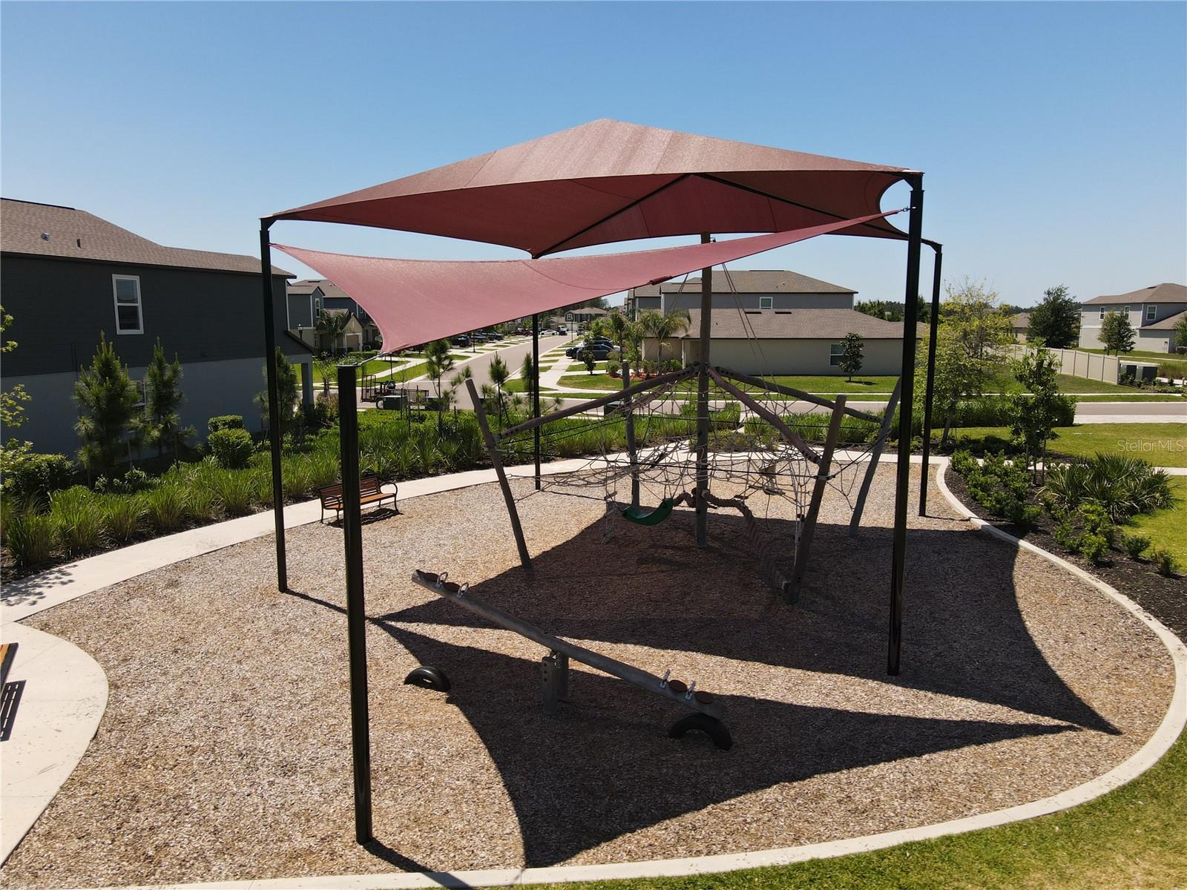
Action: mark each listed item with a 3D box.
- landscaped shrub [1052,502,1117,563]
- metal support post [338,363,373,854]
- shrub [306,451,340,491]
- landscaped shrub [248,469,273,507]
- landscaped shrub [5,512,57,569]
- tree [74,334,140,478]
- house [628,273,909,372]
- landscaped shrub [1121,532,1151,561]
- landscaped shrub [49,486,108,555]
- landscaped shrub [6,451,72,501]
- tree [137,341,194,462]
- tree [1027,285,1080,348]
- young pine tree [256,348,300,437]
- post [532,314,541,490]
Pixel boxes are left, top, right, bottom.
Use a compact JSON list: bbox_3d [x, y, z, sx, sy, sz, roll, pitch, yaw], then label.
[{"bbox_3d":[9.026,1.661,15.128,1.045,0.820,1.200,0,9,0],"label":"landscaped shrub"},{"bbox_3d":[-1.794,1.266,6.175,0.127,3.708,0.127,0,8,0],"label":"metal support post"},{"bbox_3d":[-6.891,0.675,21.142,0.928,0.941,0.928,0,9,0],"label":"shrub"},{"bbox_3d":[-7.676,1.015,19.236,0.740,0.848,0.740,0,9,0],"label":"landscaped shrub"},{"bbox_3d":[-9.335,1.542,13.585,0.703,0.863,0.703,-6,10,-35],"label":"landscaped shrub"},{"bbox_3d":[-12.500,-0.871,21.119,1.550,4.003,1.550,0,9,0],"label":"tree"},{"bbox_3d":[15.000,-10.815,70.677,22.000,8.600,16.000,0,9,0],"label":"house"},{"bbox_3d":[9.929,1.833,15.058,0.520,0.500,0.520,0,9,0],"label":"landscaped shrub"},{"bbox_3d":[-9.024,1.291,14.322,0.871,1.146,0.871,-5,10,-32],"label":"landscaped shrub"},{"bbox_3d":[-13.261,0.789,19.714,1.300,1.150,1.600,2,9,12],"label":"landscaped shrub"},{"bbox_3d":[-13.085,-1.325,25.054,1.600,3.750,1.600,-4,10,-27],"label":"tree"},{"bbox_3d":[58.801,-16.132,104.617,5.888,8.285,5.888,5,10,29],"label":"tree"},{"bbox_3d":[-11.222,-1.738,29.094,1.500,3.350,1.450,-3,9,-21],"label":"young pine tree"},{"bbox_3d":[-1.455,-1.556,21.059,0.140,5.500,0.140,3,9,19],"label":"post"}]

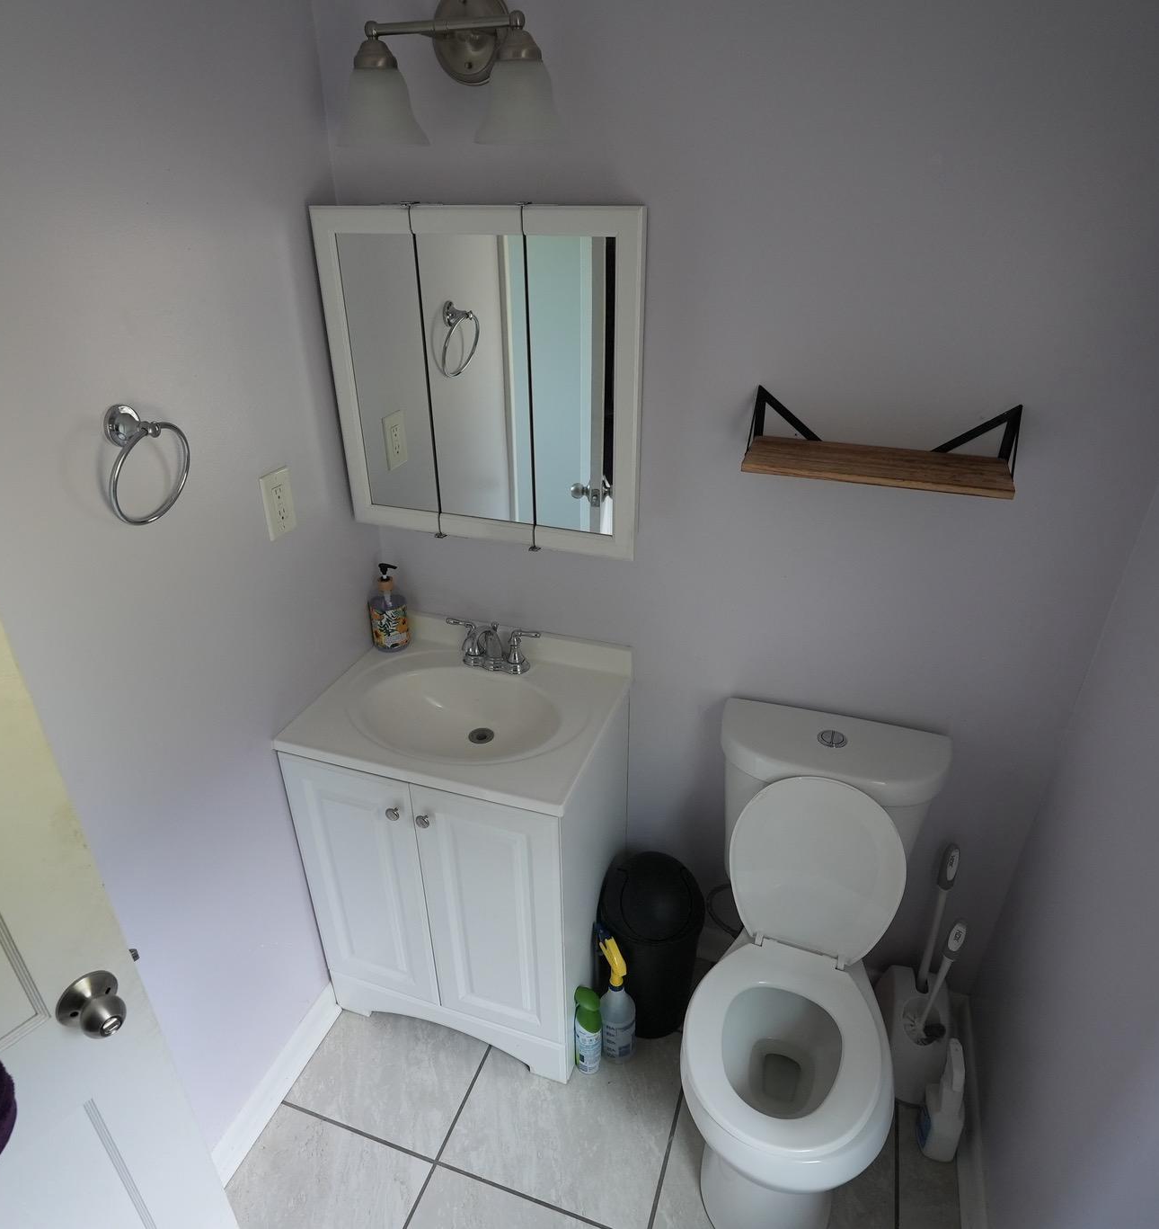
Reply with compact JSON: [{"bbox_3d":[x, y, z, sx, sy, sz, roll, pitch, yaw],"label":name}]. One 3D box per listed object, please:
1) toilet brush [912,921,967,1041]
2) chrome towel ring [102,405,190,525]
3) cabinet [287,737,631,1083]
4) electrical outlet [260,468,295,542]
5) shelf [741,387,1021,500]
[{"bbox_3d":[0.782,0.804,1.783,0.076,0.390,0.076,9,30,17],"label":"toilet brush"},{"bbox_3d":[-0.623,-0.213,1.189,0.068,0.185,0.161,9,30,17],"label":"chrome towel ring"},{"bbox_3d":[-0.240,0.561,1.937,0.605,0.805,0.456,9,30,17],"label":"cabinet"},{"bbox_3d":[-0.557,-0.203,1.518,0.009,0.117,0.075,9,30,17],"label":"electrical outlet"},{"bbox_3d":[0.498,-0.291,1.359,0.425,0.109,0.153,9,30,17],"label":"shelf"}]

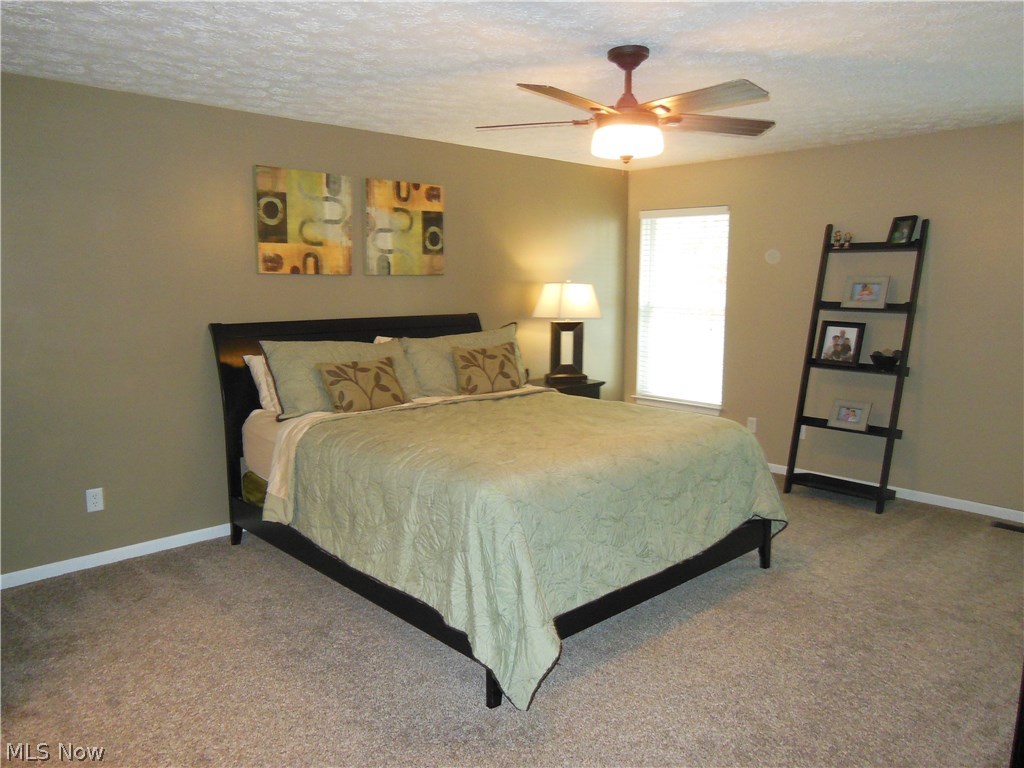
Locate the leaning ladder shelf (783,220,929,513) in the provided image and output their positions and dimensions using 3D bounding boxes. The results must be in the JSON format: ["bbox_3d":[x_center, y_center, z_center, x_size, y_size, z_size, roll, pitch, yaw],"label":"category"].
[{"bbox_3d":[2.342,-0.153,5.056,0.470,1.896,0.690,-8,11,-43],"label":"leaning ladder shelf"}]

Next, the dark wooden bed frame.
[{"bbox_3d":[-0.154,0.315,4.029,1.990,1.258,2.410,-8,11,-43],"label":"dark wooden bed frame"}]

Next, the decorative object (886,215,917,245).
[{"bbox_3d":[2.603,-1.016,4.925,0.018,0.208,0.153,24,-10,-42],"label":"decorative object"}]

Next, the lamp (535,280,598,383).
[{"bbox_3d":[0.424,-0.408,5.797,0.410,0.808,0.400,-3,9,-23],"label":"lamp"}]

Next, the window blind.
[{"bbox_3d":[1.420,-0.667,6.290,0.060,1.615,0.880,-8,11,-43],"label":"window blind"}]

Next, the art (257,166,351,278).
[{"bbox_3d":[-1.241,-0.963,4.439,0.613,0.607,0.034,-8,12,-43],"label":"art"}]

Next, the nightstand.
[{"bbox_3d":[0.372,0.333,5.886,0.600,0.687,0.460,-8,11,-43],"label":"nightstand"}]

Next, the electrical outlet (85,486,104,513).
[{"bbox_3d":[-2.173,0.610,3.860,0.073,0.116,0.008,-8,11,-43],"label":"electrical outlet"}]

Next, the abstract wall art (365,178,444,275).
[{"bbox_3d":[-0.710,-1.044,4.985,0.630,0.617,0.040,-8,11,-43],"label":"abstract wall art"}]

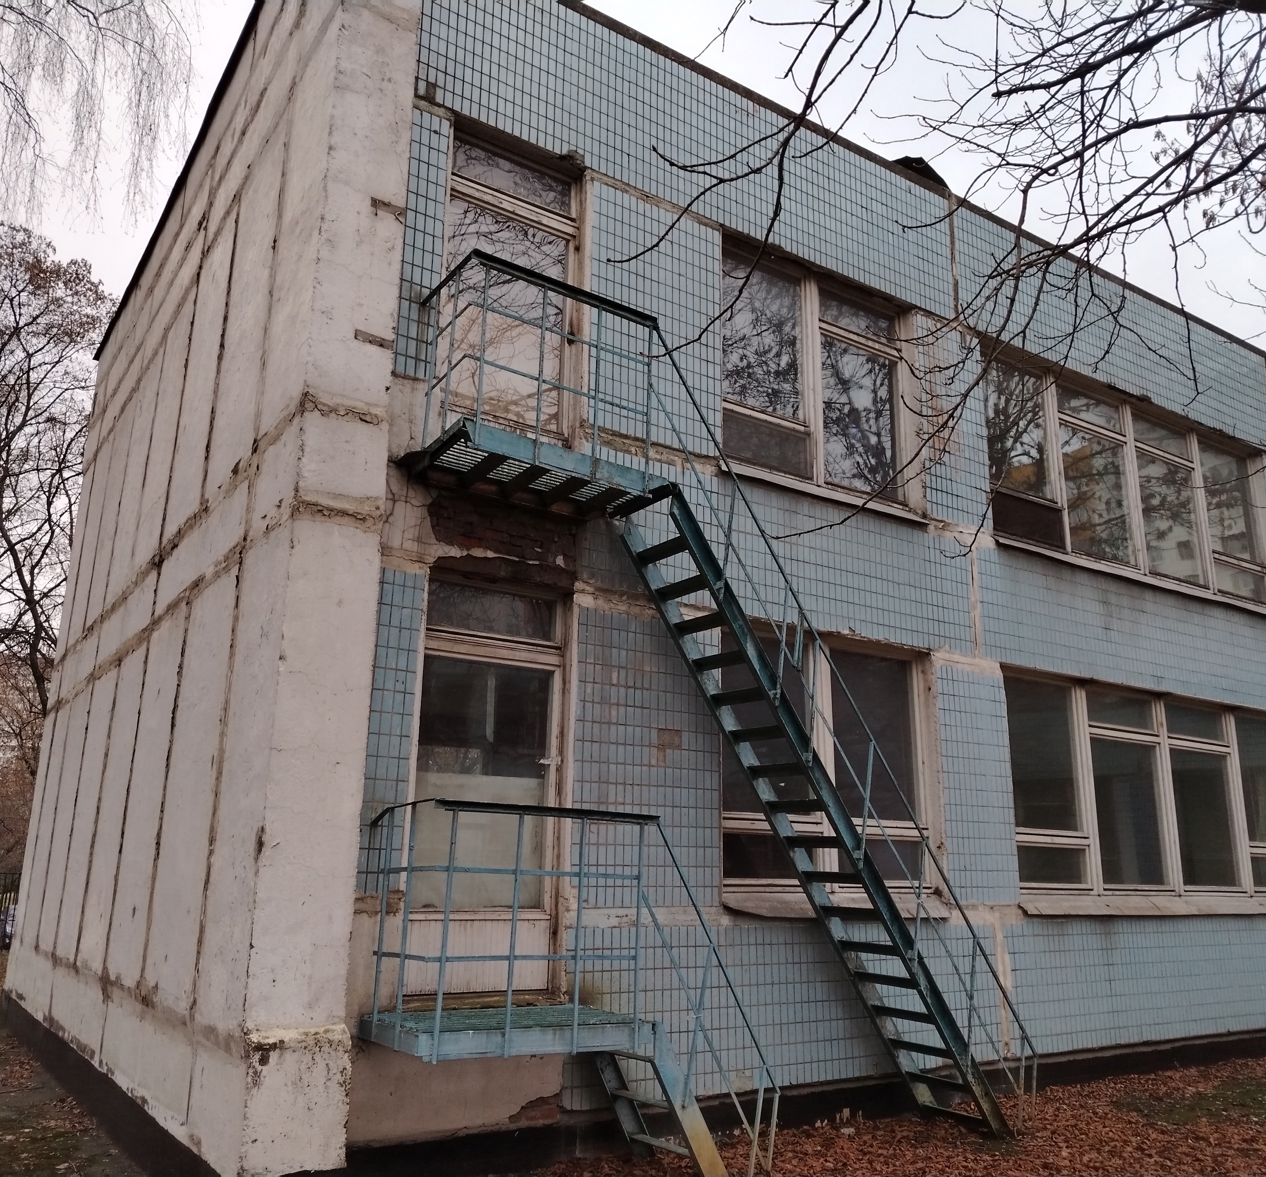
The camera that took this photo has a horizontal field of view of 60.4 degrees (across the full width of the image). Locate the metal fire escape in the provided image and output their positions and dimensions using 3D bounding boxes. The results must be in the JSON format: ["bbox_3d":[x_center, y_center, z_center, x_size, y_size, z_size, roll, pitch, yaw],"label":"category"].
[{"bbox_3d":[0.727,0.960,7.412,4.760,5.390,0.830,10,-18,-32],"label":"metal fire escape"}]

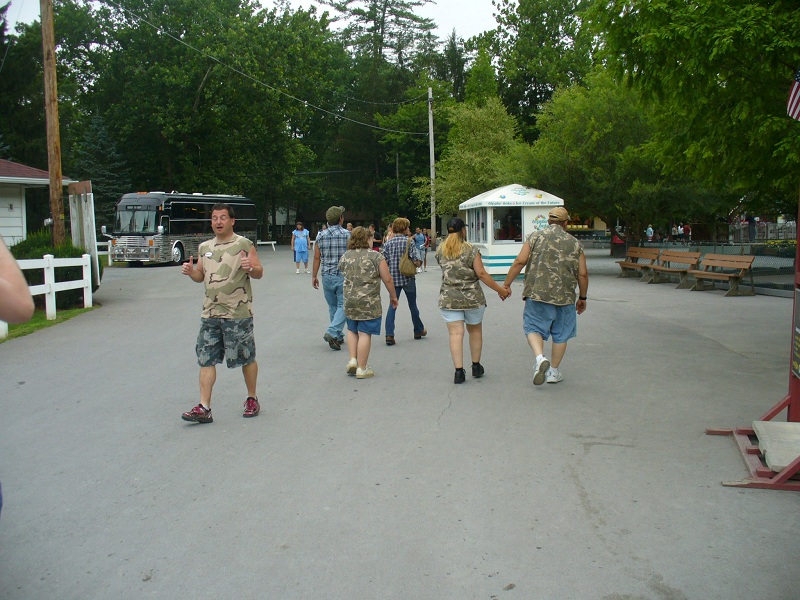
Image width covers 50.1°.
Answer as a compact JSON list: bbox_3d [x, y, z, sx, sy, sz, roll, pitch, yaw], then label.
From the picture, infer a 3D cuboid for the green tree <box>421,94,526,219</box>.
[{"bbox_3d":[3.338,-5.794,39.660,5.100,7.163,5.000,-2,5,0],"label":"green tree"}]

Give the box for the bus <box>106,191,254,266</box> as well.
[{"bbox_3d":[-10.800,-3.870,44.400,2.600,3.250,12.000,0,6,12],"label":"bus"}]

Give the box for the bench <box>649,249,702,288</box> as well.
[{"bbox_3d":[6.521,-0.740,20.273,0.650,0.830,1.900,-1,5,-7],"label":"bench"}]

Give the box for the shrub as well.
[{"bbox_3d":[-7.862,-0.829,19.595,2.000,1.500,1.700,-2,5,-17],"label":"shrub"}]

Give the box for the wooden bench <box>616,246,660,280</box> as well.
[{"bbox_3d":[6.368,-0.962,22.753,0.650,0.830,1.900,-1,5,-7],"label":"wooden bench"}]

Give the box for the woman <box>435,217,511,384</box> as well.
[{"bbox_3d":[0.723,-0.001,8.601,0.760,1.670,0.480,-1,5,7],"label":"woman"}]

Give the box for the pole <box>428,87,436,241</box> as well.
[{"bbox_3d":[1.616,-6.567,43.114,0.270,8.142,0.270,-2,5,0],"label":"pole"}]

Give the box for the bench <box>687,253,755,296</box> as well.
[{"bbox_3d":[6.823,-0.553,18.151,0.650,0.830,1.900,-2,5,-9],"label":"bench"}]

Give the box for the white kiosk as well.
[{"bbox_3d":[3.079,-1.913,23.854,2.244,2.613,2.319,-2,5,-12],"label":"white kiosk"}]

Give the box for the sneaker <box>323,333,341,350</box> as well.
[{"bbox_3d":[-0.869,0.527,10.850,0.110,0.125,0.300,-18,-39,29],"label":"sneaker"}]

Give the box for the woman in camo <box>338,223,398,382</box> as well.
[{"bbox_3d":[-0.328,0.022,8.842,0.570,1.538,0.450,1,5,14],"label":"woman in camo"}]

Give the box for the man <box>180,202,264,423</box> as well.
[{"bbox_3d":[-1.456,0.093,6.960,0.660,1.763,0.520,0,5,7],"label":"man"}]

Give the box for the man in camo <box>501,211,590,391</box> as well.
[{"bbox_3d":[1.447,-0.056,8.433,0.840,1.722,0.620,0,5,10],"label":"man in camo"}]

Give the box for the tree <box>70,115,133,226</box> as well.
[{"bbox_3d":[-16.056,-6.041,45.640,3.600,7.601,3.600,-2,5,0],"label":"tree"}]

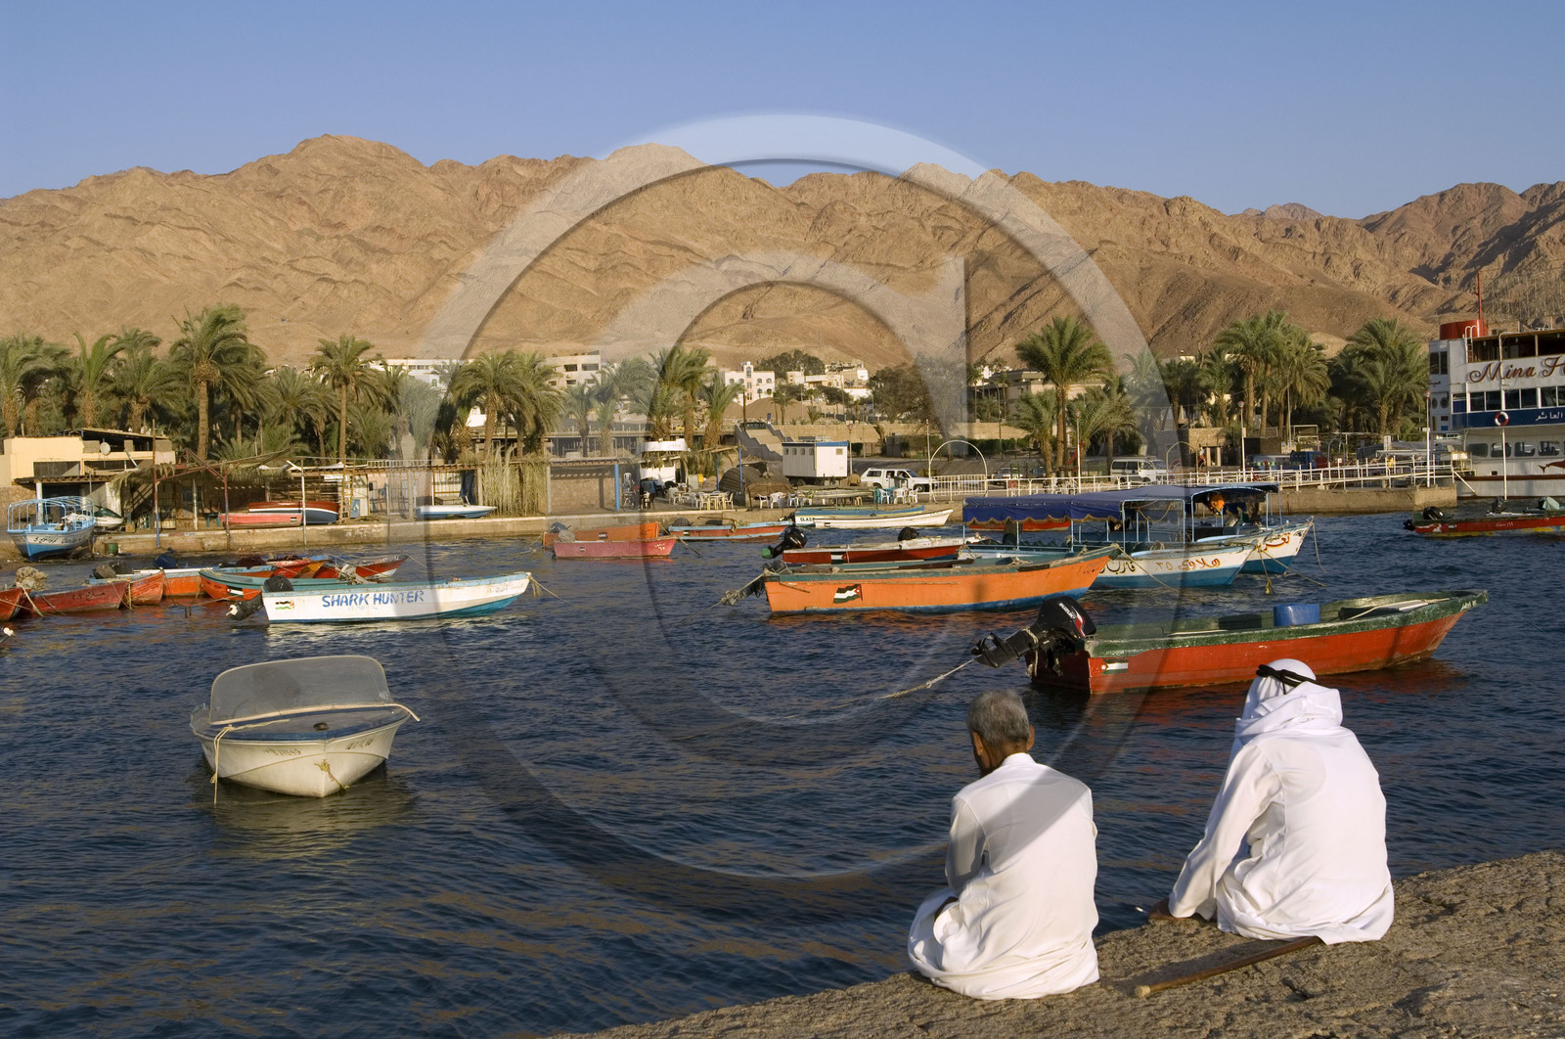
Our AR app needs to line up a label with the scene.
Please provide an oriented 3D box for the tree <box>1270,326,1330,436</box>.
[{"bbox_3d":[47.399,-12.367,155.000,5.600,10.800,5.600,-2,2,0],"label":"tree"}]

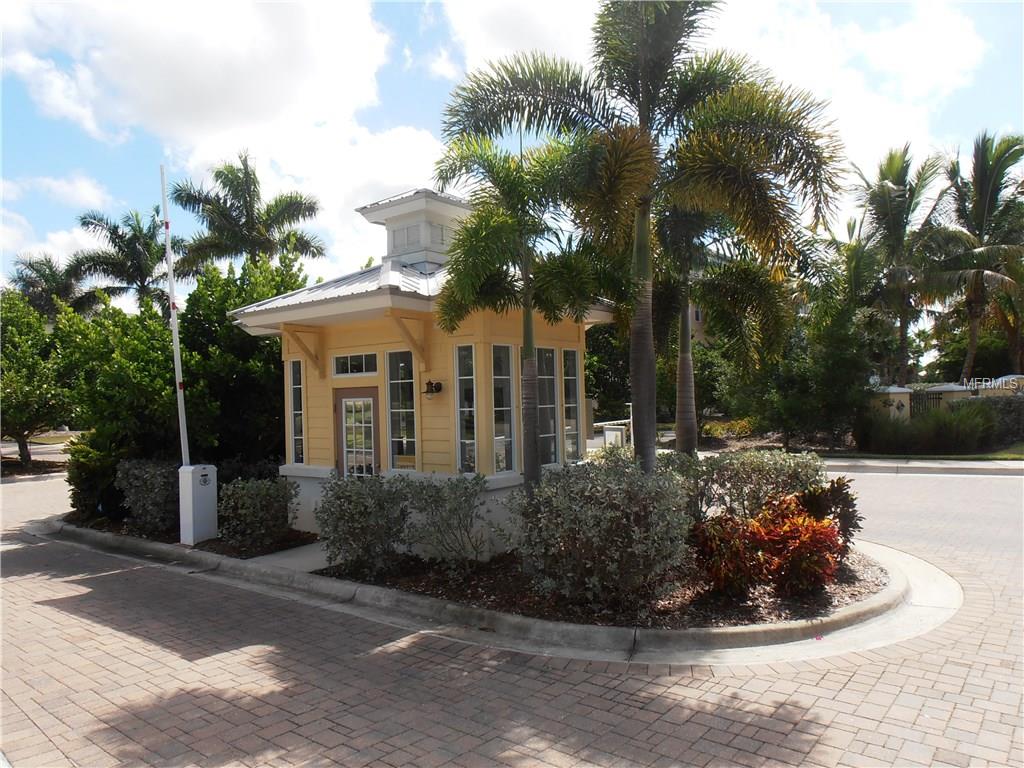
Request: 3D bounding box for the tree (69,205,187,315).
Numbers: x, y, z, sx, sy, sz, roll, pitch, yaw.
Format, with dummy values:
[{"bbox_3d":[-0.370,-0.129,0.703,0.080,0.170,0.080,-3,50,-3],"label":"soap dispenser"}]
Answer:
[{"bbox_3d":[-17.276,-2.550,32.089,5.400,11.010,5.400,-3,-1,38],"label":"tree"}]

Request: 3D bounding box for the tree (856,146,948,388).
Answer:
[{"bbox_3d":[14.455,-3.427,25.893,4.200,10.550,4.200,-3,-1,38],"label":"tree"}]

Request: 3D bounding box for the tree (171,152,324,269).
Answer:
[{"bbox_3d":[-9.450,-2.911,25.689,5.600,11.010,5.600,-3,-1,38],"label":"tree"}]

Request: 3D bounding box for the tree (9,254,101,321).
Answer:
[{"bbox_3d":[-26.644,-2.086,41.489,5.400,11.010,5.400,-3,-1,38],"label":"tree"}]

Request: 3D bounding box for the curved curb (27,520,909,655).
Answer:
[{"bbox_3d":[-1.673,2.070,9.864,12.500,0.170,4.600,-3,-1,38],"label":"curved curb"}]

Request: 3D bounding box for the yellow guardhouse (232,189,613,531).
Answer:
[{"bbox_3d":[-1.132,-0.340,9.525,4.700,4.590,3.450,-3,-1,38],"label":"yellow guardhouse"}]

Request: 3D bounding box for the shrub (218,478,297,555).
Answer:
[{"bbox_3d":[-3.241,1.568,9.015,1.020,0.870,1.000,-3,-1,38],"label":"shrub"}]

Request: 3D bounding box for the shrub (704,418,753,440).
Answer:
[{"bbox_3d":[7.776,1.598,25.500,1.850,0.720,1.400,-3,-1,38],"label":"shrub"}]

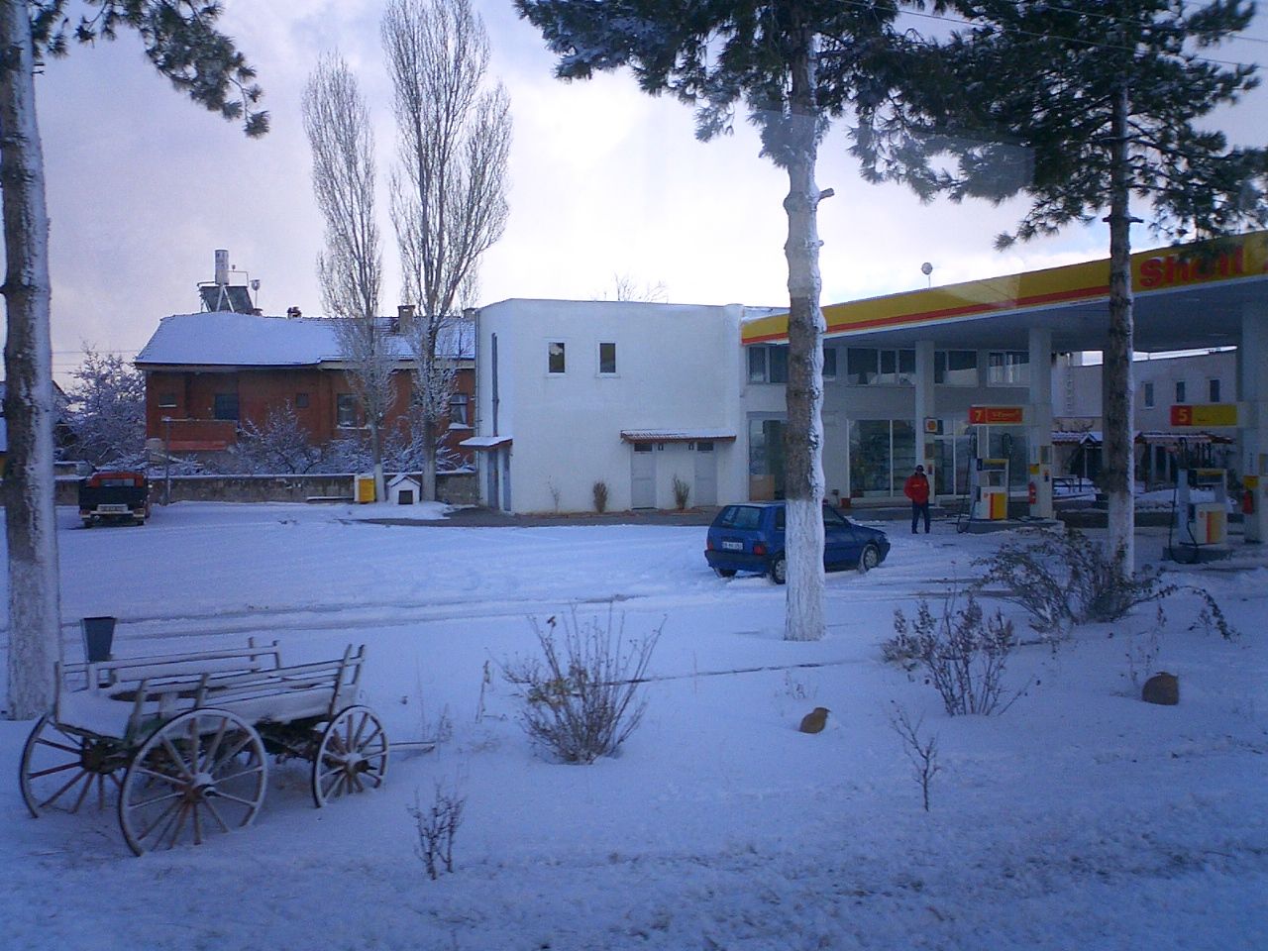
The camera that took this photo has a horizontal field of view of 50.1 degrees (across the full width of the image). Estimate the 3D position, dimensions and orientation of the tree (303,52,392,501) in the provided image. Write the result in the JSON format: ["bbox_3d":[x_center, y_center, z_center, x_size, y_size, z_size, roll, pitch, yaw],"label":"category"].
[{"bbox_3d":[-11.281,-7.840,53.500,3.300,17.600,3.000,-1,2,-12],"label":"tree"}]

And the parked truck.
[{"bbox_3d":[-16.600,0.674,43.413,1.850,1.720,4.800,-1,2,-17],"label":"parked truck"}]

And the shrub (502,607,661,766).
[{"bbox_3d":[-0.433,1.704,11.076,1.250,1.220,1.150,0,2,0],"label":"shrub"}]

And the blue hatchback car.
[{"bbox_3d":[3.113,1.148,25.110,3.690,1.410,1.570,-2,2,-42],"label":"blue hatchback car"}]

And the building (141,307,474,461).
[{"bbox_3d":[-15.203,-3.180,64.582,15.800,8.200,10.500,-1,2,-19],"label":"building"}]

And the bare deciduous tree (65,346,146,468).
[{"bbox_3d":[-22.252,-2.057,56.911,3.500,6.400,3.400,-1,2,-21],"label":"bare deciduous tree"}]

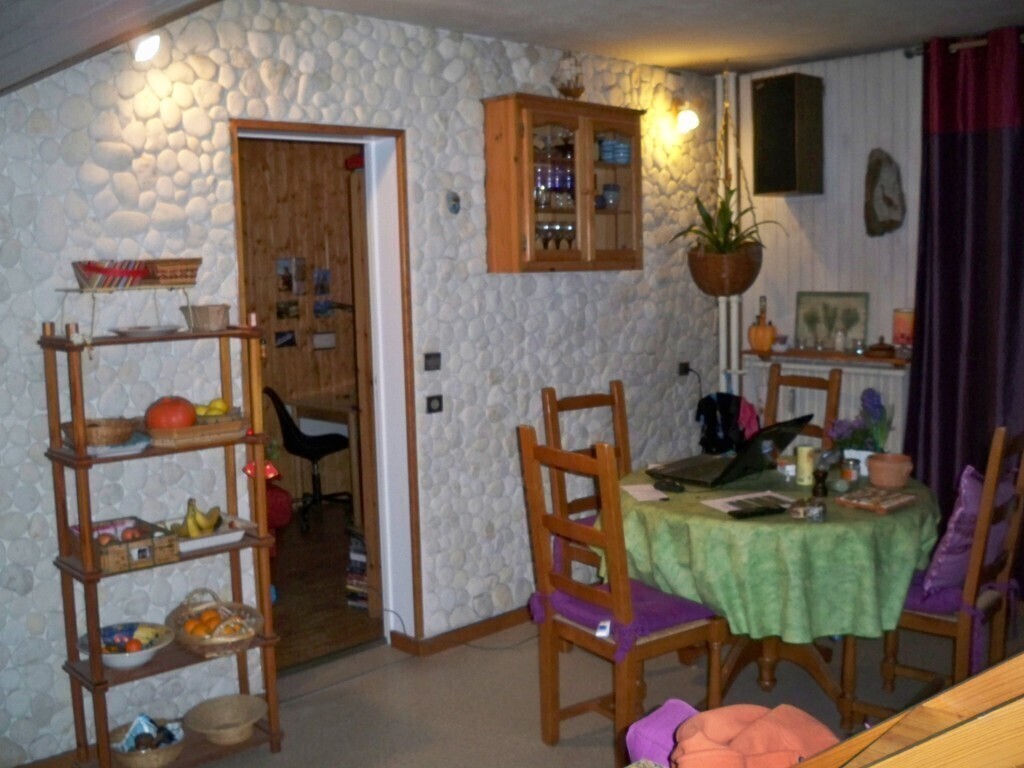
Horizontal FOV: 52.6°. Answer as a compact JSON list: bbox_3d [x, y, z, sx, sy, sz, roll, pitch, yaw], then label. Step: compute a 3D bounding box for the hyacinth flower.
[{"bbox_3d":[1.165,0.119,3.470,0.205,0.210,0.160,1,7,19],"label":"hyacinth flower"}]

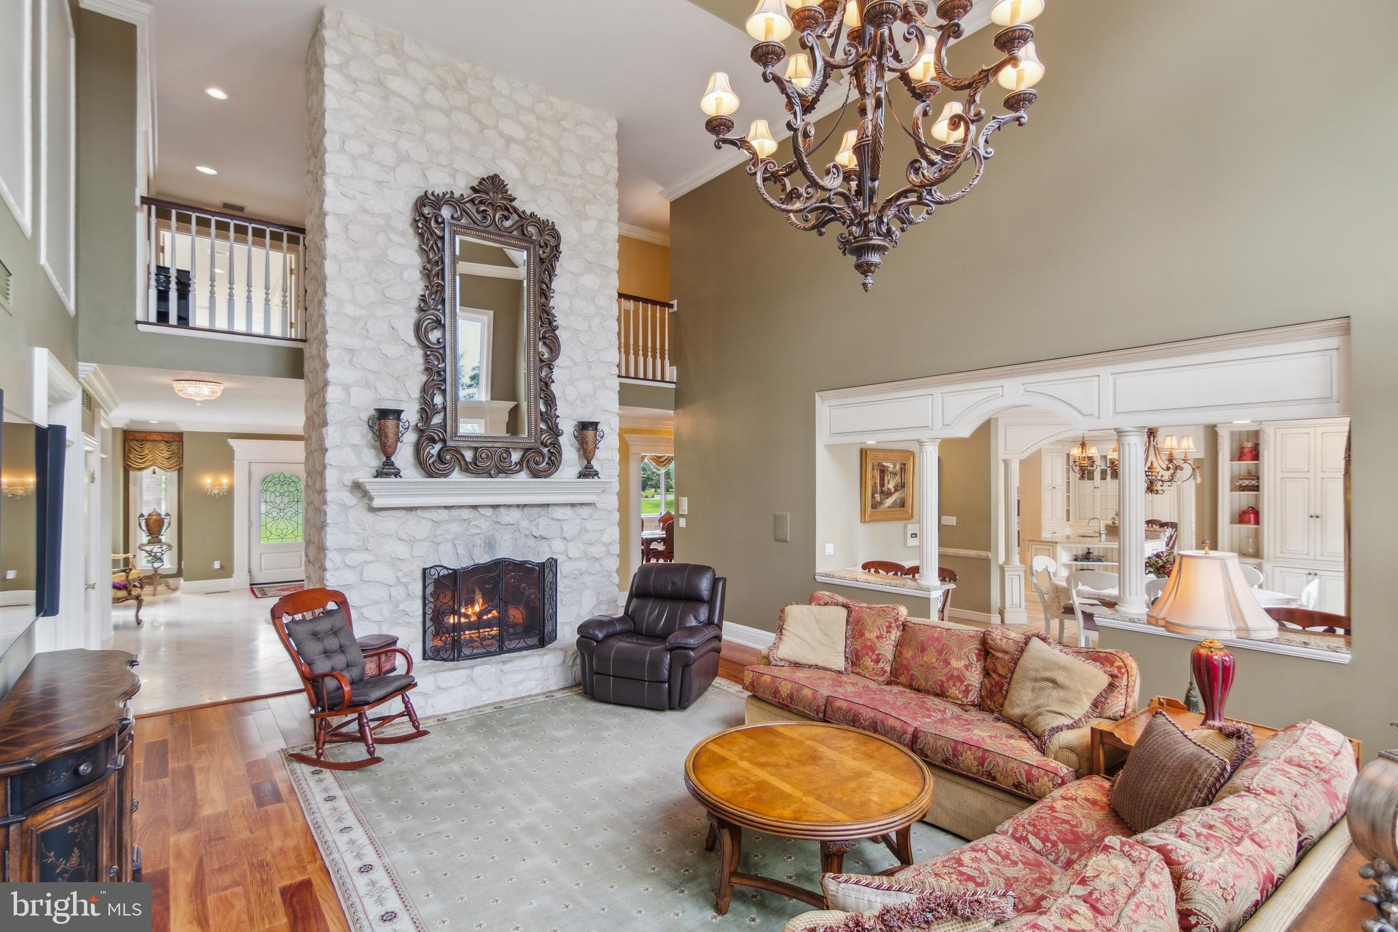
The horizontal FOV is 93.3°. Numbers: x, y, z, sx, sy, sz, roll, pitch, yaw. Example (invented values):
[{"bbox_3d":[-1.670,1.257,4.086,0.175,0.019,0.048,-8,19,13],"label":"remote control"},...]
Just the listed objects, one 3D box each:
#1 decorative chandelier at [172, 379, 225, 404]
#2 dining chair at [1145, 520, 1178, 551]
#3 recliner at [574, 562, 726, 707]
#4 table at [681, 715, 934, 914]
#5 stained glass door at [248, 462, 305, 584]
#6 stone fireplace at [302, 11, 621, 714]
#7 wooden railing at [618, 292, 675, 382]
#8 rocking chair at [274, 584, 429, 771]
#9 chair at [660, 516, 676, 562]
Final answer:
[{"bbox_3d":[-4.699,-0.686,6.193,0.394,0.212,0.394,0,-1,-39],"label":"decorative chandelier"},{"bbox_3d":[7.051,1.396,10.039,0.512,1.102,0.472,0,-1,-39],"label":"dining chair"},{"bbox_3d":[-0.409,1.455,6.006,1.014,1.024,1.033,-1,-1,19],"label":"recliner"},{"bbox_3d":[0.511,1.666,3.072,1.127,0.492,1.127,-1,-1,0],"label":"table"},{"bbox_3d":[-7.429,1.038,11.794,0.984,2.131,0.069,0,-1,-39],"label":"stained glass door"},{"bbox_3d":[-2.006,-0.819,6.199,2.736,5.610,1.476,0,-1,-39],"label":"stone fireplace"},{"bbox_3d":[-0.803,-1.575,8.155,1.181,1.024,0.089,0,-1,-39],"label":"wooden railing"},{"bbox_3d":[-2.353,1.413,4.496,0.807,1.102,0.571,-1,-1,6],"label":"rocking chair"},{"bbox_3d":[-0.511,1.547,12.598,0.541,1.043,0.591,0,-1,-39],"label":"chair"}]

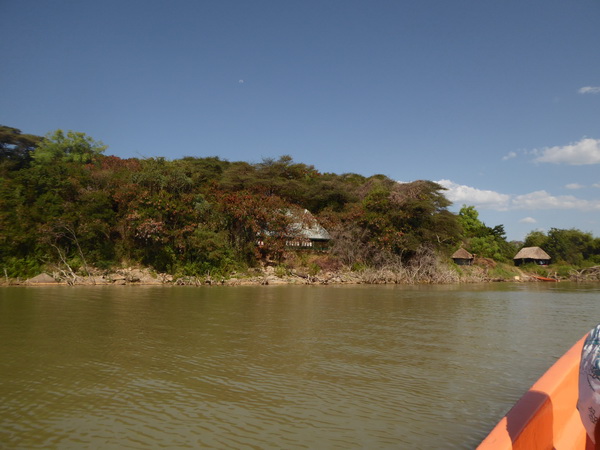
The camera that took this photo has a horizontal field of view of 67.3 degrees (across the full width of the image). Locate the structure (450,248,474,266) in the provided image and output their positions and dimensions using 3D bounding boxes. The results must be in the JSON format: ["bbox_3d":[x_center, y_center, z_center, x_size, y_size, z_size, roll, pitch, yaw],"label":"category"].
[{"bbox_3d":[33.171,6.634,92.000,4.600,3.700,4.600,-2,-7,17],"label":"structure"}]

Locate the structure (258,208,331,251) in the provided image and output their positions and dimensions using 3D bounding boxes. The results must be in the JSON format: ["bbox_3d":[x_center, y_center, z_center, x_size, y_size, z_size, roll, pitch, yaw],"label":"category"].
[{"bbox_3d":[-1.001,0.910,82.000,13.000,7.600,9.500,0,-7,5],"label":"structure"}]

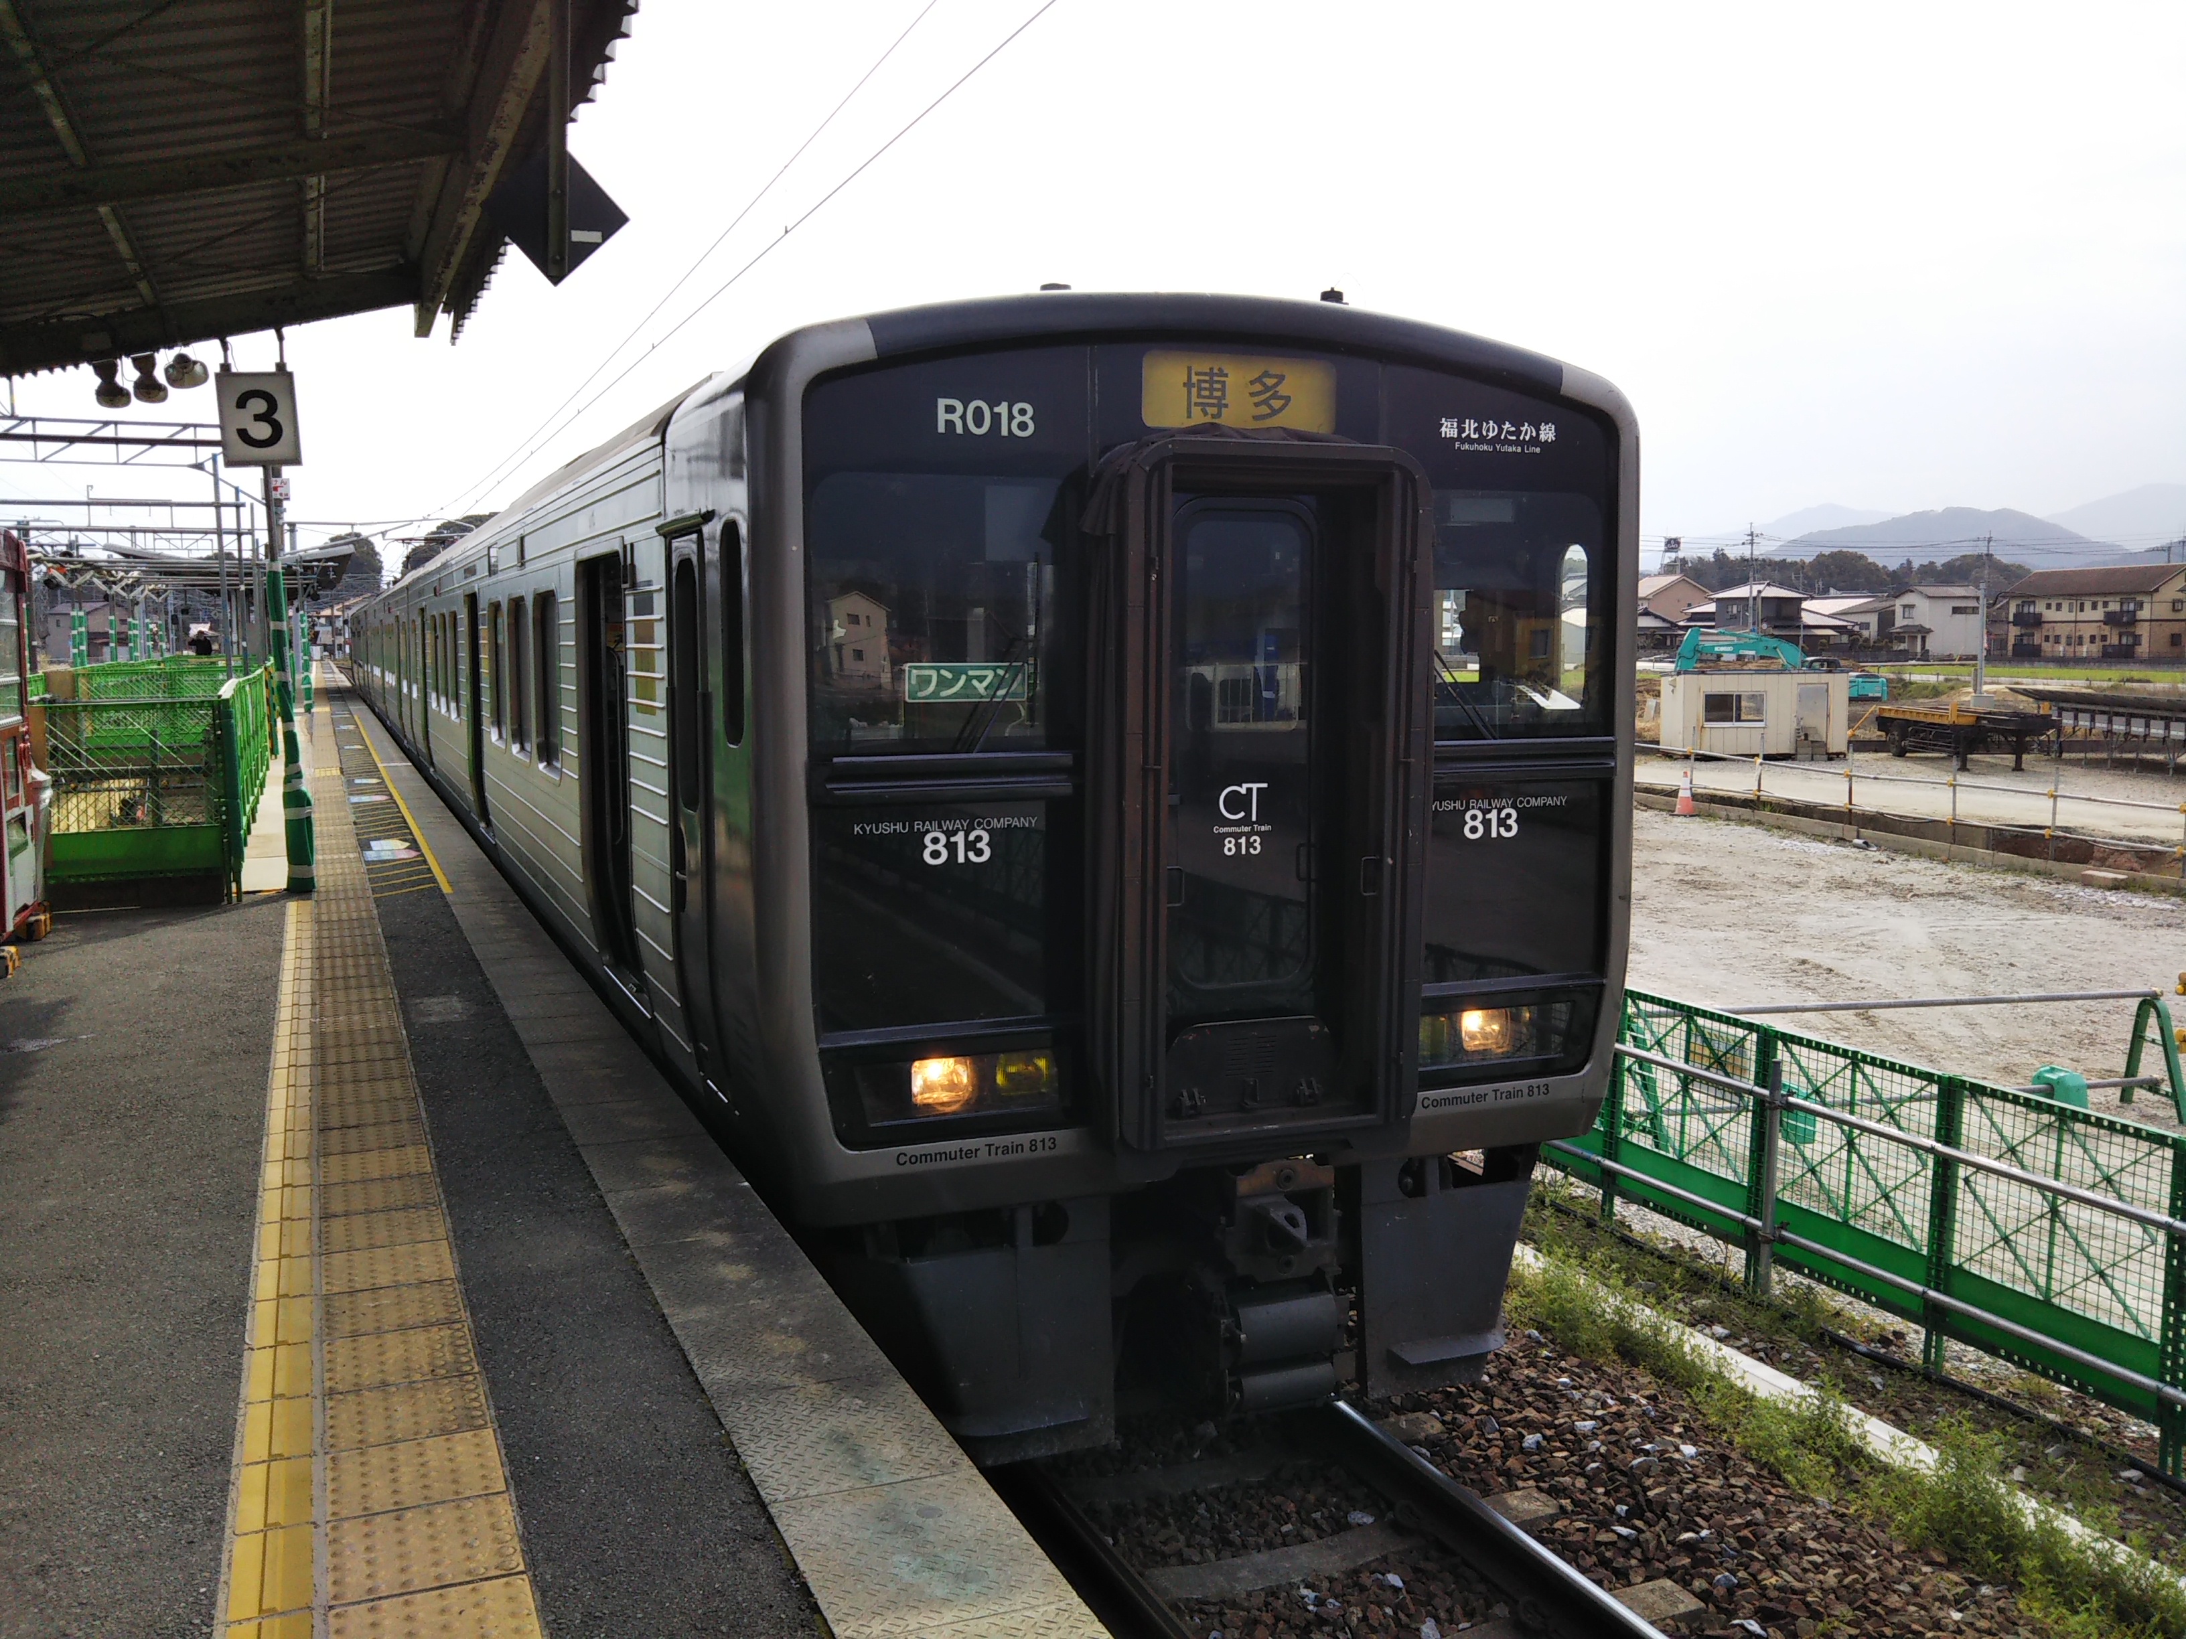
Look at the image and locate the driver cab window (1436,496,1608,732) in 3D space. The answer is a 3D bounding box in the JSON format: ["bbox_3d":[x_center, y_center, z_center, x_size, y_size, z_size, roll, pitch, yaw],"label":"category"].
[{"bbox_3d":[1.316,-0.639,5.952,0.665,0.760,0.050,-2,6,-22],"label":"driver cab window"}]

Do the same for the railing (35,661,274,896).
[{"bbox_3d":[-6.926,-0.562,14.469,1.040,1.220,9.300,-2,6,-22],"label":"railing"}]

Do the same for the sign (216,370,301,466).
[{"bbox_3d":[-4.471,-2.146,10.163,0.383,0.500,0.090,-6,7,-22],"label":"sign"}]

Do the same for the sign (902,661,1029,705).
[{"bbox_3d":[-0.355,-0.386,5.354,0.385,0.117,0.025,-2,6,-22],"label":"sign"}]

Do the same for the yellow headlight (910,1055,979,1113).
[{"bbox_3d":[-0.434,0.760,5.481,0.192,0.152,0.111,-2,6,-22],"label":"yellow headlight"}]

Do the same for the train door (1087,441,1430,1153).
[{"bbox_3d":[0.487,-0.055,5.607,1.012,2.004,0.273,-2,6,-22],"label":"train door"}]

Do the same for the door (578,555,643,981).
[{"bbox_3d":[-1.998,-0.185,7.824,0.101,1.781,1.346,-2,6,-22],"label":"door"}]

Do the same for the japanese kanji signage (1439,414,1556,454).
[{"bbox_3d":[1.260,-1.197,5.883,0.435,0.113,0.020,-2,6,-22],"label":"japanese kanji signage"}]

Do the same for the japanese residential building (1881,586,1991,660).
[{"bbox_3d":[81.691,-19.075,184.000,6.600,7.100,6.200,-1,6,-10],"label":"japanese residential building"}]

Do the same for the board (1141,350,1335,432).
[{"bbox_3d":[0.436,-1.247,5.550,0.630,0.212,0.050,-2,6,-22],"label":"board"}]

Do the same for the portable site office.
[{"bbox_3d":[19.448,-3.163,55.800,4.775,2.350,2.131,0,6,0],"label":"portable site office"}]

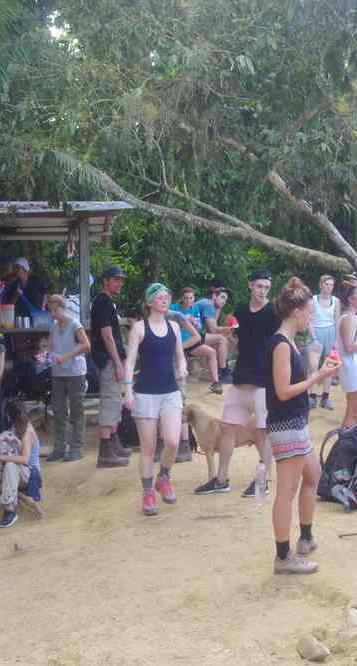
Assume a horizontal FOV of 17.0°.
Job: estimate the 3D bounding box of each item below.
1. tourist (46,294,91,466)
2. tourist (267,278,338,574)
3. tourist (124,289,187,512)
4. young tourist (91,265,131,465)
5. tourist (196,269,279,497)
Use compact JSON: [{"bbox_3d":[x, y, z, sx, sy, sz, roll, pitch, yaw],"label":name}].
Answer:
[{"bbox_3d":[-1.028,0.421,11.150,0.430,1.550,0.330,1,2,34],"label":"tourist"},{"bbox_3d":[0.705,0.505,6.800,0.420,1.650,0.480,0,2,5],"label":"tourist"},{"bbox_3d":[-0.163,0.464,8.450,0.460,1.640,0.480,0,2,-7],"label":"tourist"},{"bbox_3d":[-0.600,0.300,10.600,0.360,1.770,0.480,1,2,19],"label":"young tourist"},{"bbox_3d":[0.450,0.380,9.250,0.660,1.750,0.420,1,2,14],"label":"tourist"}]

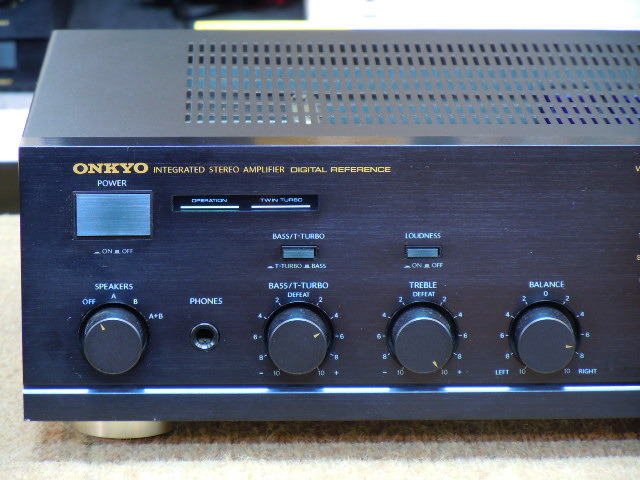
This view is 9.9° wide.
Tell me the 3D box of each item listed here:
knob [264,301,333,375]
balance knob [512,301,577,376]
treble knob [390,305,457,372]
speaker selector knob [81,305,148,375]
[{"bbox_3d":[-0.008,0.040,1.470,0.026,0.026,0.017,0,13,-1],"label":"knob"},{"bbox_3d":[0.090,0.040,1.473,0.026,0.026,0.017,0,13,-1],"label":"balance knob"},{"bbox_3d":[0.041,0.040,1.472,0.026,0.026,0.017,0,13,-1],"label":"treble knob"},{"bbox_3d":[-0.082,0.041,1.469,0.026,0.026,0.017,0,13,-1],"label":"speaker selector knob"}]

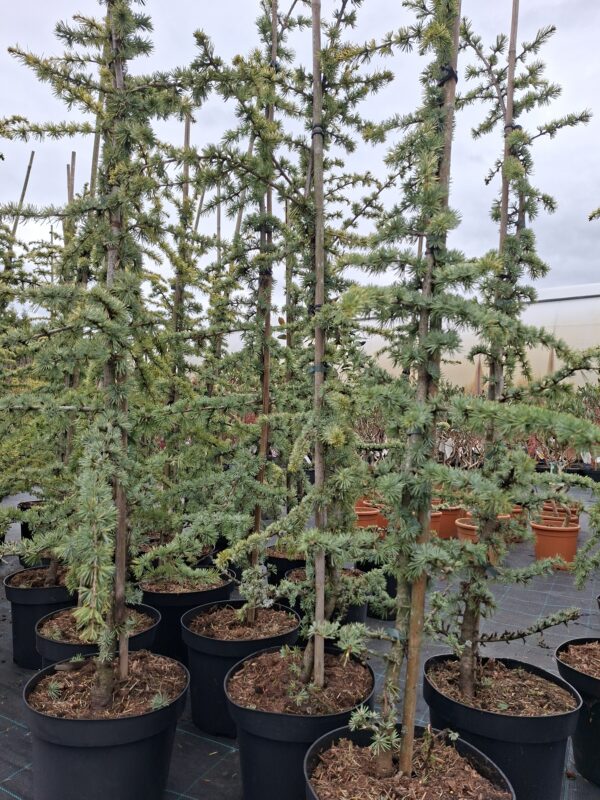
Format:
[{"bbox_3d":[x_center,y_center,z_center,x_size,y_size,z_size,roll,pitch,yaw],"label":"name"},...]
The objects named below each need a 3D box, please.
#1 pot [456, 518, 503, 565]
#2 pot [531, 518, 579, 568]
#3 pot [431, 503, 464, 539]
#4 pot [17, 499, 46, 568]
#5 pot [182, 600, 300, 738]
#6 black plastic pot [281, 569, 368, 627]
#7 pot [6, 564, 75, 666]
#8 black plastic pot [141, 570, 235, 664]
[{"bbox_3d":[1.408,1.146,4.184,0.368,0.330,0.368,2,-4,0],"label":"pot"},{"bbox_3d":[2.067,1.176,4.306,0.368,0.330,0.368,2,-4,0],"label":"pot"},{"bbox_3d":[1.446,1.213,5.263,0.368,0.330,0.368,2,-4,0],"label":"pot"},{"bbox_3d":[-2.112,1.037,4.363,0.415,0.328,0.415,2,-4,0],"label":"pot"},{"bbox_3d":[-0.214,0.951,1.905,0.419,0.328,0.419,2,-4,0],"label":"pot"},{"bbox_3d":[0.135,1.000,2.500,0.415,0.328,0.415,2,-4,0],"label":"black plastic pot"},{"bbox_3d":[-1.095,0.949,2.362,0.405,0.328,0.405,2,-4,0],"label":"pot"},{"bbox_3d":[-0.504,0.968,2.376,0.428,0.331,0.428,2,-4,0],"label":"black plastic pot"}]

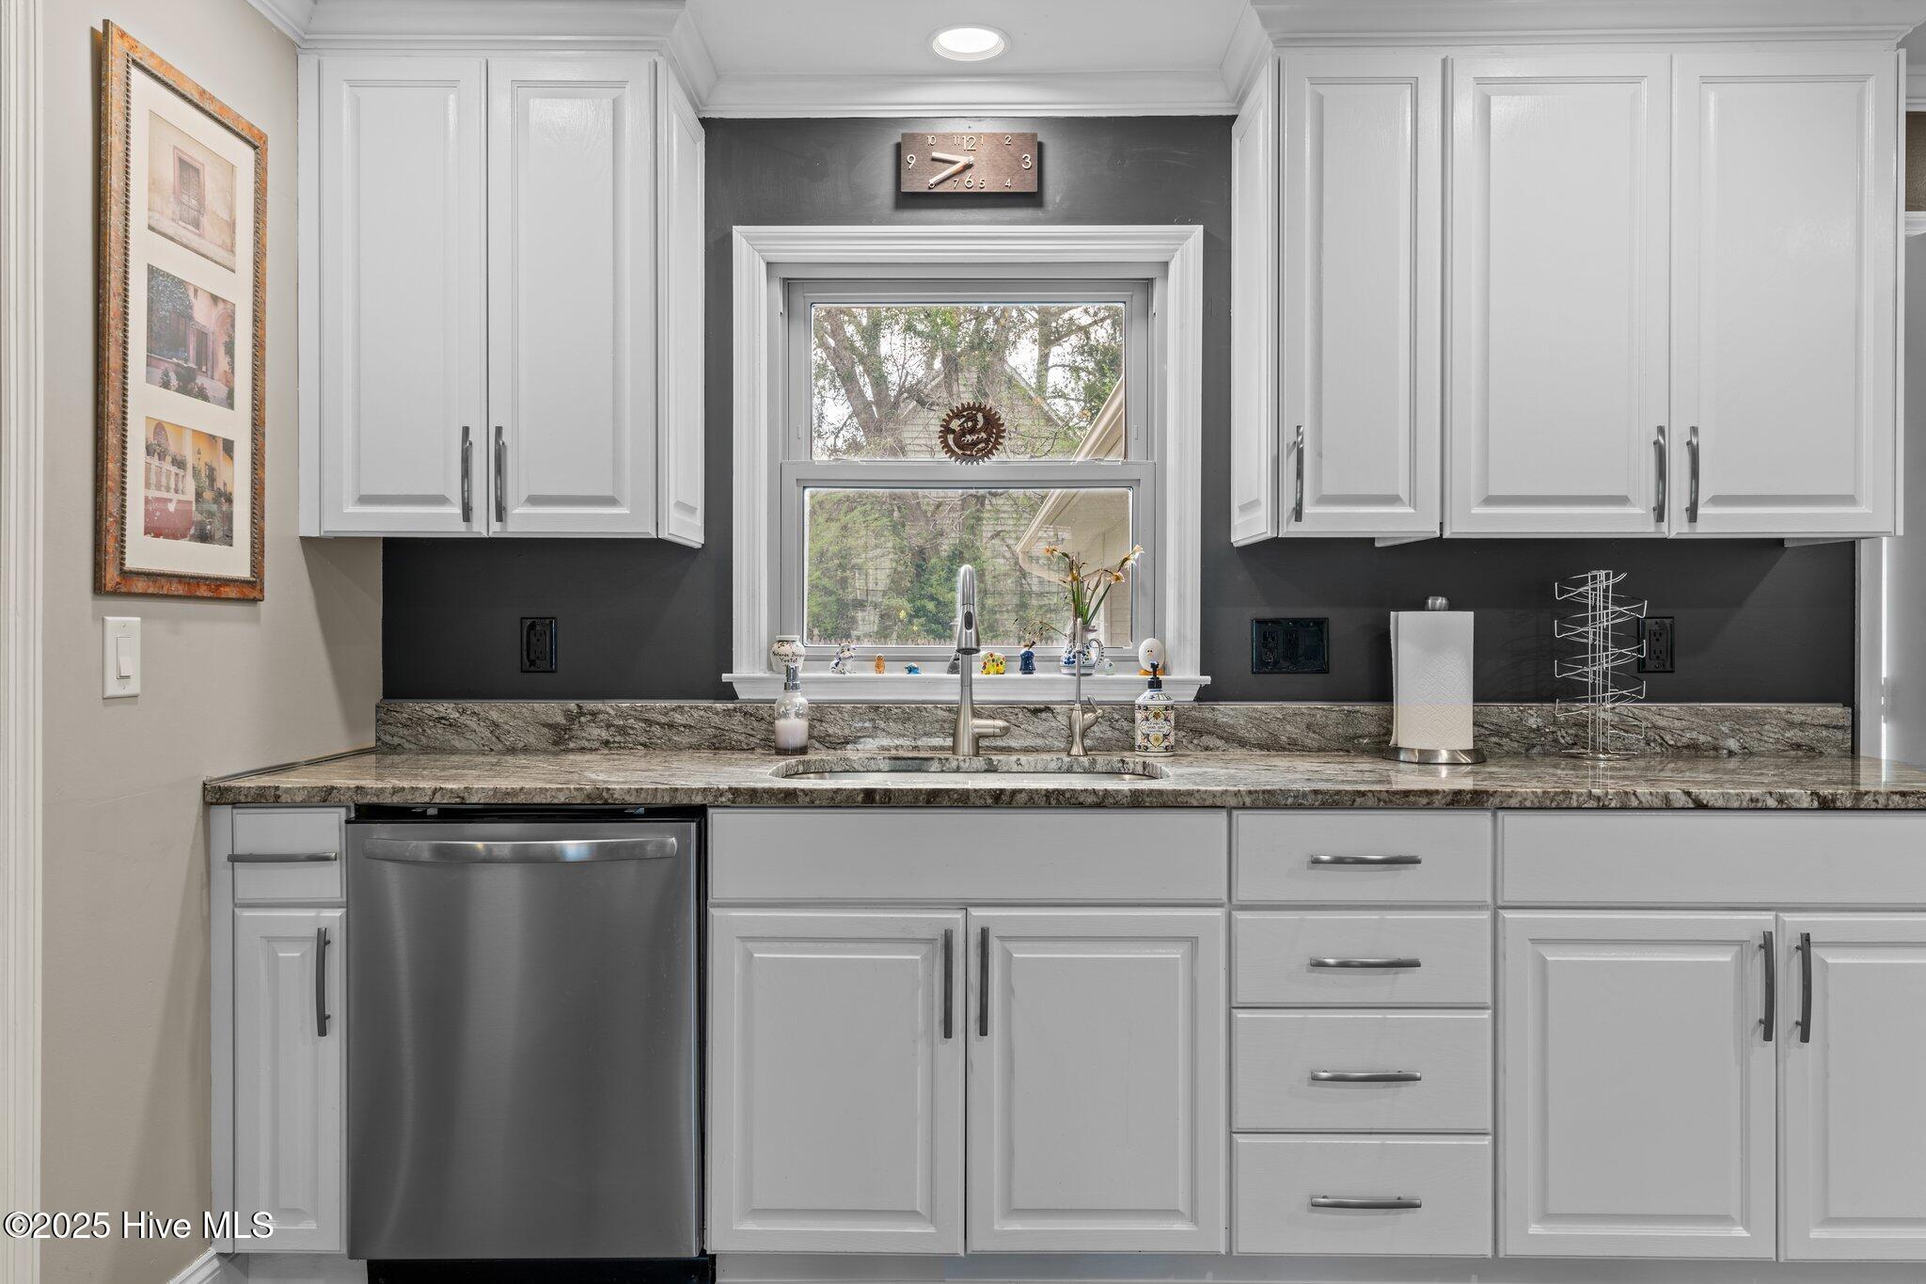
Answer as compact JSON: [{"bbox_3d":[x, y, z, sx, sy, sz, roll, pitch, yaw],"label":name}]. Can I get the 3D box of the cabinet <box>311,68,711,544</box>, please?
[{"bbox_3d":[-0.929,-0.674,2.656,0.716,0.939,0.368,0,0,1],"label":"cabinet"}]

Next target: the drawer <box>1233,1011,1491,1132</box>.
[{"bbox_3d":[0.686,0.737,2.195,0.442,0.207,0.055,0,0,0],"label":"drawer"}]

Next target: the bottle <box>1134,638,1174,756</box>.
[{"bbox_3d":[0.402,0.133,2.700,0.081,0.215,0.056,0,0,0],"label":"bottle"}]

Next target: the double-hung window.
[{"bbox_3d":[0.011,-0.394,2.990,0.885,0.915,0.100,0,0,0],"label":"double-hung window"}]

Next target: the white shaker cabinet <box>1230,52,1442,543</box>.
[{"bbox_3d":[0.754,-0.667,2.638,0.331,0.929,0.368,0,0,1],"label":"white shaker cabinet"}]

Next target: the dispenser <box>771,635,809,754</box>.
[{"bbox_3d":[-0.360,0.134,2.700,0.072,0.208,0.073,0,0,0],"label":"dispenser"}]

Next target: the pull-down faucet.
[{"bbox_3d":[0.040,0.043,2.673,0.123,0.406,0.245,0,0,1],"label":"pull-down faucet"}]

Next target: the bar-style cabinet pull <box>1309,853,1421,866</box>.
[{"bbox_3d":[0.679,0.367,2.169,0.185,0.019,0.034,0,0,1],"label":"bar-style cabinet pull"}]

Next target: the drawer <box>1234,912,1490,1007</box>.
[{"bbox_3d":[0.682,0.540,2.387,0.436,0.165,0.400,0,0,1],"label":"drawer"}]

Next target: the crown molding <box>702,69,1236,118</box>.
[{"bbox_3d":[0.013,-1.202,2.825,1.190,0.072,0.070,0,0,0],"label":"crown molding"}]

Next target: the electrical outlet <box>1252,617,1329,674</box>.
[{"bbox_3d":[0.721,0.010,2.823,0.169,0.124,0.010,0,0,1],"label":"electrical outlet"}]

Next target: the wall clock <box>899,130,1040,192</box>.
[{"bbox_3d":[0.015,-1.052,2.835,0.300,0.133,0.040,0,0,0],"label":"wall clock"}]

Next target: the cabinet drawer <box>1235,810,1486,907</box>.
[{"bbox_3d":[0.686,0.371,2.195,0.442,0.162,0.055,0,0,0],"label":"cabinet drawer"}]

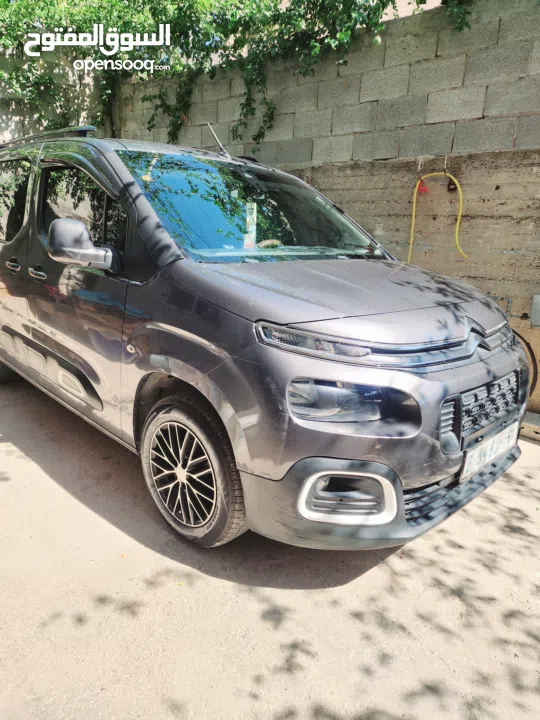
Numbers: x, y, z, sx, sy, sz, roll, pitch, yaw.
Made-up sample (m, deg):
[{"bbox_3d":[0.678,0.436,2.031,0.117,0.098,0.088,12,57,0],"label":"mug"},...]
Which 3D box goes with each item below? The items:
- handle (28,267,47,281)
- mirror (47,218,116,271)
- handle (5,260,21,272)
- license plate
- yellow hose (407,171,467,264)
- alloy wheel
[{"bbox_3d":[-1.341,-0.498,2.762,0.050,0.048,0.200,-10,19,-43],"label":"handle"},{"bbox_3d":[-0.854,-0.521,2.170,0.235,0.225,0.190,-10,19,-43],"label":"mirror"},{"bbox_3d":[-1.647,-0.603,3.067,0.050,0.048,0.200,-10,19,-43],"label":"handle"},{"bbox_3d":[0.896,0.356,1.917,0.520,0.110,0.015,-10,16,-43],"label":"license plate"},{"bbox_3d":[1.215,-0.967,3.385,0.429,0.689,0.060,15,18,38],"label":"yellow hose"},{"bbox_3d":[-0.314,0.469,2.066,0.450,0.450,0.180,16,19,41],"label":"alloy wheel"}]

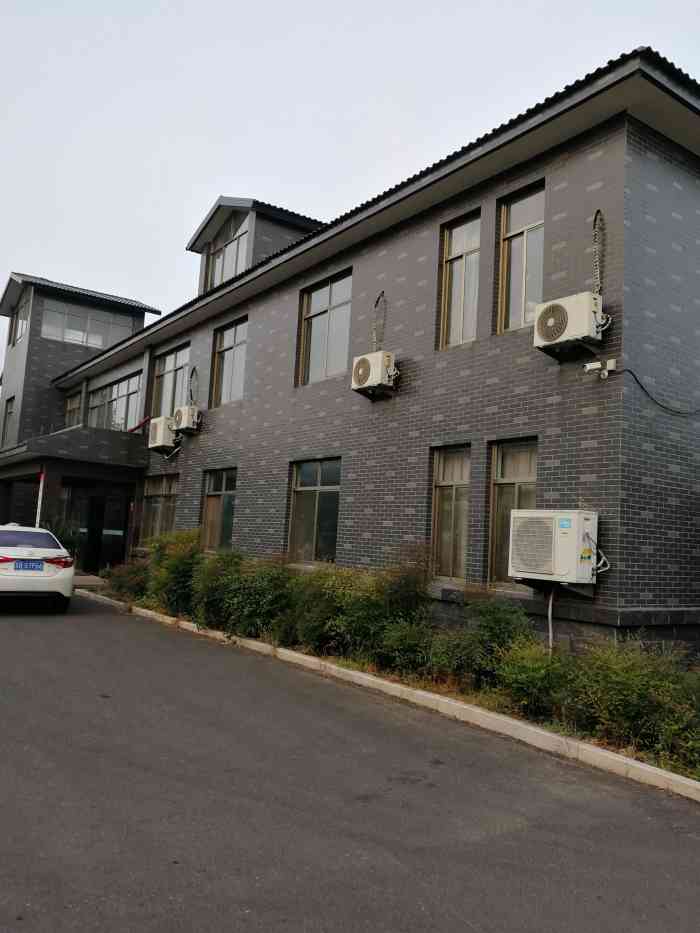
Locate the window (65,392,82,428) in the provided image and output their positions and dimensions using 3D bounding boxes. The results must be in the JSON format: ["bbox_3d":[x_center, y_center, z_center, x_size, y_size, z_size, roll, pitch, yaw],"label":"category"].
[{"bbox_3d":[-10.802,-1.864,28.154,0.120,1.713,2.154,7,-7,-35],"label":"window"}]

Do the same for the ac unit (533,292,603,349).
[{"bbox_3d":[2.602,-1.708,8.640,0.250,0.528,0.809,7,-7,-35],"label":"ac unit"}]

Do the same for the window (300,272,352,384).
[{"bbox_3d":[-0.414,-2.556,13.779,0.150,1.960,1.788,7,-7,-35],"label":"window"}]

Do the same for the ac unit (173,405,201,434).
[{"bbox_3d":[-3.948,-1.145,17.573,0.250,0.520,0.800,7,-7,-35],"label":"ac unit"}]

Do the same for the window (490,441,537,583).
[{"bbox_3d":[2.082,0.574,9.300,0.120,1.850,0.793,7,-7,-35],"label":"window"}]

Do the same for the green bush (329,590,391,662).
[{"bbox_3d":[0.121,2.034,9.250,0.820,0.850,0.820,7,-7,-35],"label":"green bush"}]

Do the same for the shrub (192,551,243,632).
[{"bbox_3d":[-2.139,2.002,11.750,0.920,1.220,0.920,7,-7,-35],"label":"shrub"}]

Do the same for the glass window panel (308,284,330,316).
[{"bbox_3d":[-0.584,-3.108,13.794,0.040,0.538,0.764,7,-7,-35],"label":"glass window panel"}]

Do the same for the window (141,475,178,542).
[{"bbox_3d":[-5.089,1.217,19.786,0.150,1.924,2.635,7,-7,-35],"label":"window"}]

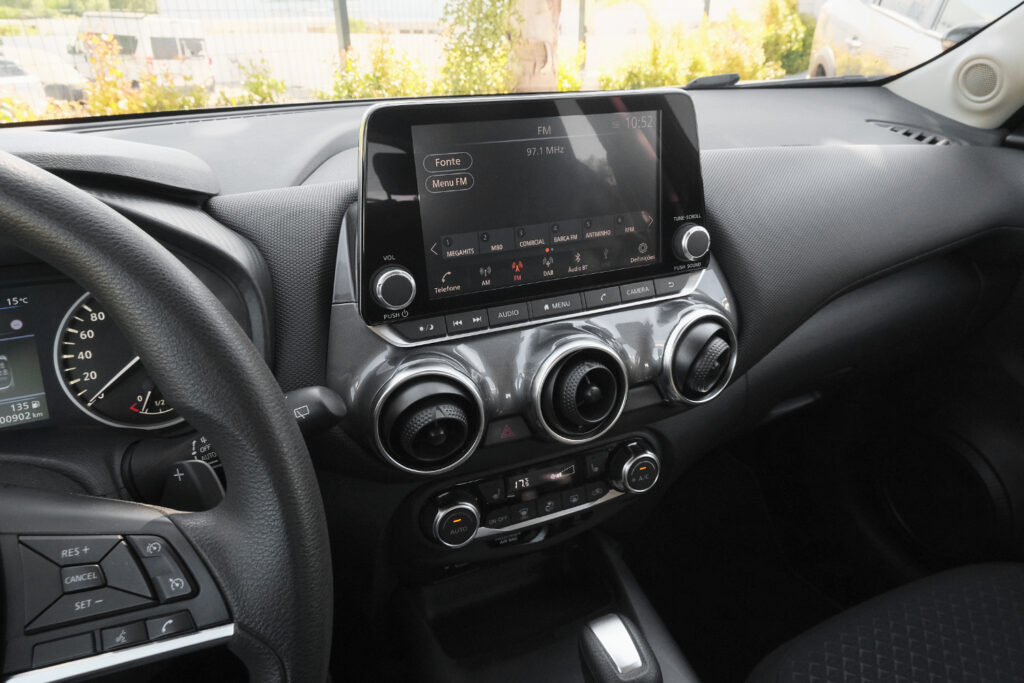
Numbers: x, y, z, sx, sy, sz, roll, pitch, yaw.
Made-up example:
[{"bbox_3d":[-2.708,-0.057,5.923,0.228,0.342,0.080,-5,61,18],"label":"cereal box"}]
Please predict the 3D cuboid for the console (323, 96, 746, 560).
[{"bbox_3d":[0.025,-0.002,0.478,0.292,0.334,0.135,-11,27,-22],"label":"console"}]

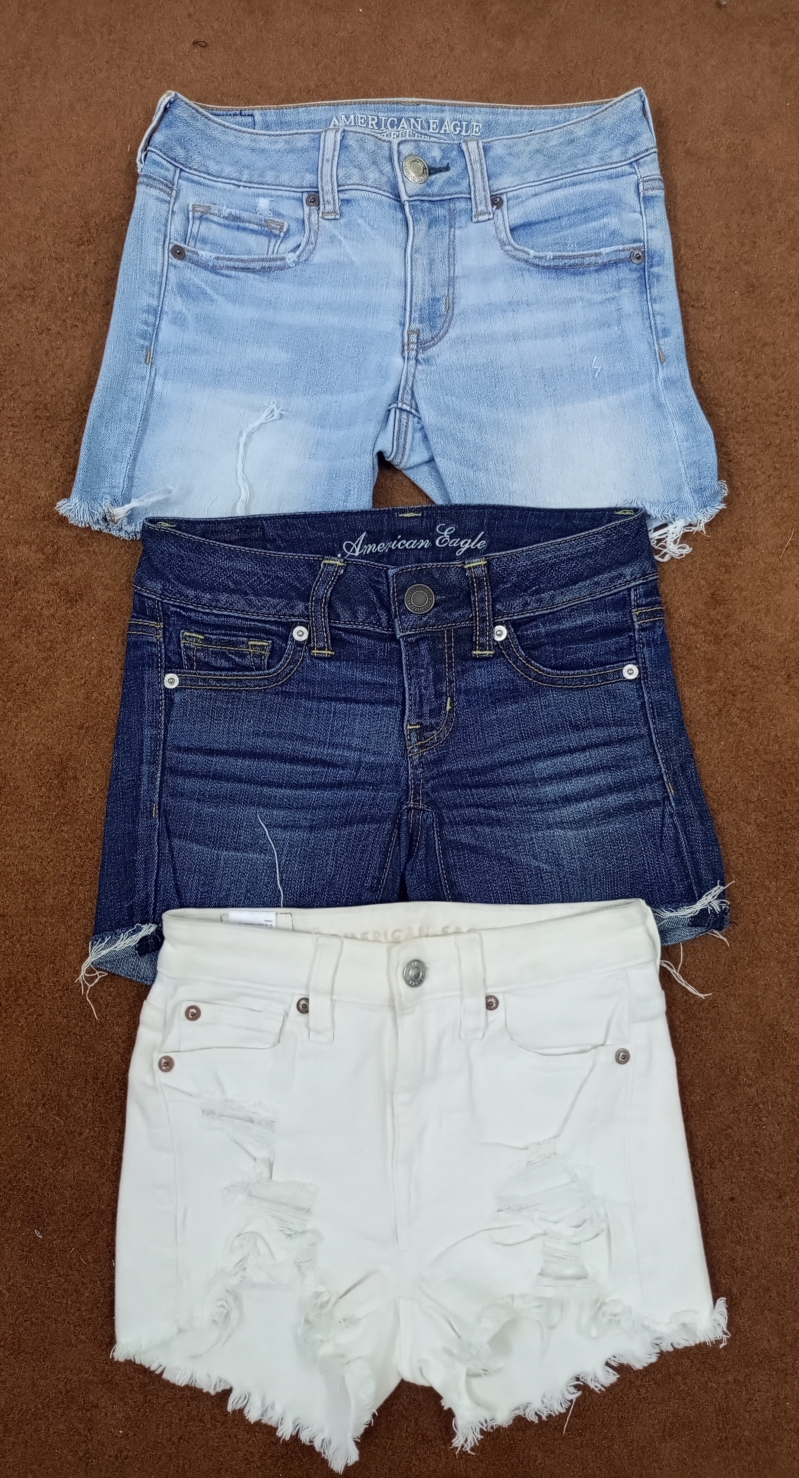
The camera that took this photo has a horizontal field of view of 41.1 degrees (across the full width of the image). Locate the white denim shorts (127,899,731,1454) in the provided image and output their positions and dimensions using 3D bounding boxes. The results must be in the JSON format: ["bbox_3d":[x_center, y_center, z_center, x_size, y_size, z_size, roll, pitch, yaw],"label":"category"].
[{"bbox_3d":[0.013,0.268,0.653,0.371,0.040,0.331,0,83,0],"label":"white denim shorts"}]

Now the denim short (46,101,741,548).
[{"bbox_3d":[-0.004,-0.282,0.725,0.442,0.035,0.341,0,83,0],"label":"denim short"}]

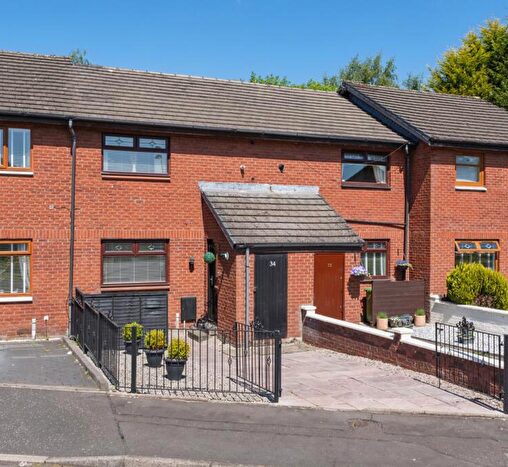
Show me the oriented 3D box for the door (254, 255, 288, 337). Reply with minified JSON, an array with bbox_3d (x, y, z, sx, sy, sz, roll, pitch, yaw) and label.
[{"bbox_3d":[0.406,1.407,13.303,0.834,1.947,0.080,0,-1,-23],"label":"door"}]

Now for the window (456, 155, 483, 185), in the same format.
[{"bbox_3d":[6.541,-1.956,17.769,1.183,1.028,0.100,0,-1,-23],"label":"window"}]

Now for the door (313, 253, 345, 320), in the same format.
[{"bbox_3d":[1.774,1.393,13.783,0.826,1.840,0.070,0,-1,-23],"label":"door"}]

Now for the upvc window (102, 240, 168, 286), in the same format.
[{"bbox_3d":[-2.940,0.768,14.589,1.694,1.237,0.120,0,-1,-23],"label":"upvc window"}]

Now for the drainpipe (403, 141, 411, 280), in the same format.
[{"bbox_3d":[4.658,-0.356,17.711,0.110,4.700,0.120,0,-1,-23],"label":"drainpipe"}]

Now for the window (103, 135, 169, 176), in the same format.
[{"bbox_3d":[-2.938,-1.954,14.619,1.681,1.088,0.120,0,-1,-23],"label":"window"}]

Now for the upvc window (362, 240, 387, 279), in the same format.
[{"bbox_3d":[3.320,0.780,17.436,1.706,1.160,0.100,0,-1,-23],"label":"upvc window"}]

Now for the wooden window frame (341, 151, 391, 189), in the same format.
[{"bbox_3d":[3.344,-1.905,17.307,1.706,1.114,0.120,0,-1,-23],"label":"wooden window frame"}]

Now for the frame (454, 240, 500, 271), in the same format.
[{"bbox_3d":[6.809,0.804,17.818,1.762,1.200,0.140,0,-1,-23],"label":"frame"}]

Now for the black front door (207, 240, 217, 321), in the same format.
[{"bbox_3d":[-1.007,1.167,14.514,0.080,2.000,0.860,0,-1,-23],"label":"black front door"}]

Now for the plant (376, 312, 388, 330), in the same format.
[{"bbox_3d":[2.952,2.014,13.363,0.260,0.390,0.260,0,-1,0],"label":"plant"}]

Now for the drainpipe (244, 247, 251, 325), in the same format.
[{"bbox_3d":[-0.139,1.379,12.888,0.075,2.130,0.100,0,-1,-23],"label":"drainpipe"}]

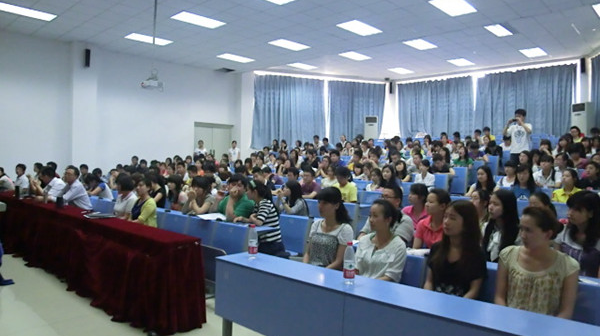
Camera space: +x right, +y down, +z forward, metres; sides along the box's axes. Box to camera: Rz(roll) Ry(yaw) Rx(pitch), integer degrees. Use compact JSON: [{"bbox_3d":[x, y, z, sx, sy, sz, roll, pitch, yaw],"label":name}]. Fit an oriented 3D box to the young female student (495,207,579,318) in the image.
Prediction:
[{"bbox_3d":[1.040,0.790,1.922,0.450,1.190,0.650,2,3,43],"label":"young female student"}]

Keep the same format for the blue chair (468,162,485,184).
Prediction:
[{"bbox_3d":[3.016,0.282,7.426,0.480,0.820,0.450,2,3,43],"label":"blue chair"}]

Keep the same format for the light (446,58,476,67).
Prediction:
[{"bbox_3d":[5.839,-3.810,15.050,0.600,0.070,1.200,2,2,43],"label":"light"}]

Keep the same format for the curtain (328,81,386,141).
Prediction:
[{"bbox_3d":[2.450,-2.209,17.849,2.630,2.930,0.180,0,2,-17],"label":"curtain"}]

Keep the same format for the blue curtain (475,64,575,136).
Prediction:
[{"bbox_3d":[8.127,-2.169,15.287,3.360,2.890,0.180,2,3,43],"label":"blue curtain"}]

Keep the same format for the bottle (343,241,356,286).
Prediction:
[{"bbox_3d":[0.262,0.505,2.220,0.066,0.230,0.066,1,2,0],"label":"bottle"}]

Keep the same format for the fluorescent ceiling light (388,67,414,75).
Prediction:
[{"bbox_3d":[4.068,-3.872,16.623,0.570,0.080,1.180,2,2,43],"label":"fluorescent ceiling light"}]

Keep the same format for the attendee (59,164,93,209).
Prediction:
[{"bbox_3d":[-3.096,0.601,5.722,0.480,1.250,0.720,2,3,43],"label":"attendee"}]

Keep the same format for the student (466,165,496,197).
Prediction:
[{"bbox_3d":[2.313,0.557,5.309,0.460,1.150,0.680,2,2,43],"label":"student"}]

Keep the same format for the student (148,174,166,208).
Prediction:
[{"bbox_3d":[-2.054,0.642,5.865,0.460,1.140,0.680,2,2,43],"label":"student"}]

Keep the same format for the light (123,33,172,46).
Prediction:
[{"bbox_3d":[-4.142,-3.577,11.463,0.600,0.080,1.200,2,3,43],"label":"light"}]

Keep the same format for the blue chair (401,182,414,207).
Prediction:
[{"bbox_3d":[1.559,0.590,6.360,0.500,0.780,0.500,2,2,43],"label":"blue chair"}]

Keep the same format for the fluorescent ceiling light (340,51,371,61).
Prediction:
[{"bbox_3d":[1.908,-3.863,14.351,0.600,0.070,1.200,2,2,43],"label":"fluorescent ceiling light"}]

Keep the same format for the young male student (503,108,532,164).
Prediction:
[{"bbox_3d":[4.584,-0.380,8.726,0.550,1.730,0.420,2,2,35],"label":"young male student"}]

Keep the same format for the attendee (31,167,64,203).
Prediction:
[{"bbox_3d":[-3.799,0.601,6.371,0.550,1.250,0.750,2,2,43],"label":"attendee"}]

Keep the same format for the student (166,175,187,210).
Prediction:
[{"bbox_3d":[-1.817,0.687,6.096,0.430,1.189,0.700,2,2,43],"label":"student"}]

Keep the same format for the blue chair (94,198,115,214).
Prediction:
[{"bbox_3d":[-3.032,0.841,6.289,0.500,0.780,0.500,2,2,43],"label":"blue chair"}]

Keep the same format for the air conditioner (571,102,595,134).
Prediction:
[{"bbox_3d":[9.350,-1.242,13.778,0.380,1.780,0.540,0,2,-17],"label":"air conditioner"}]

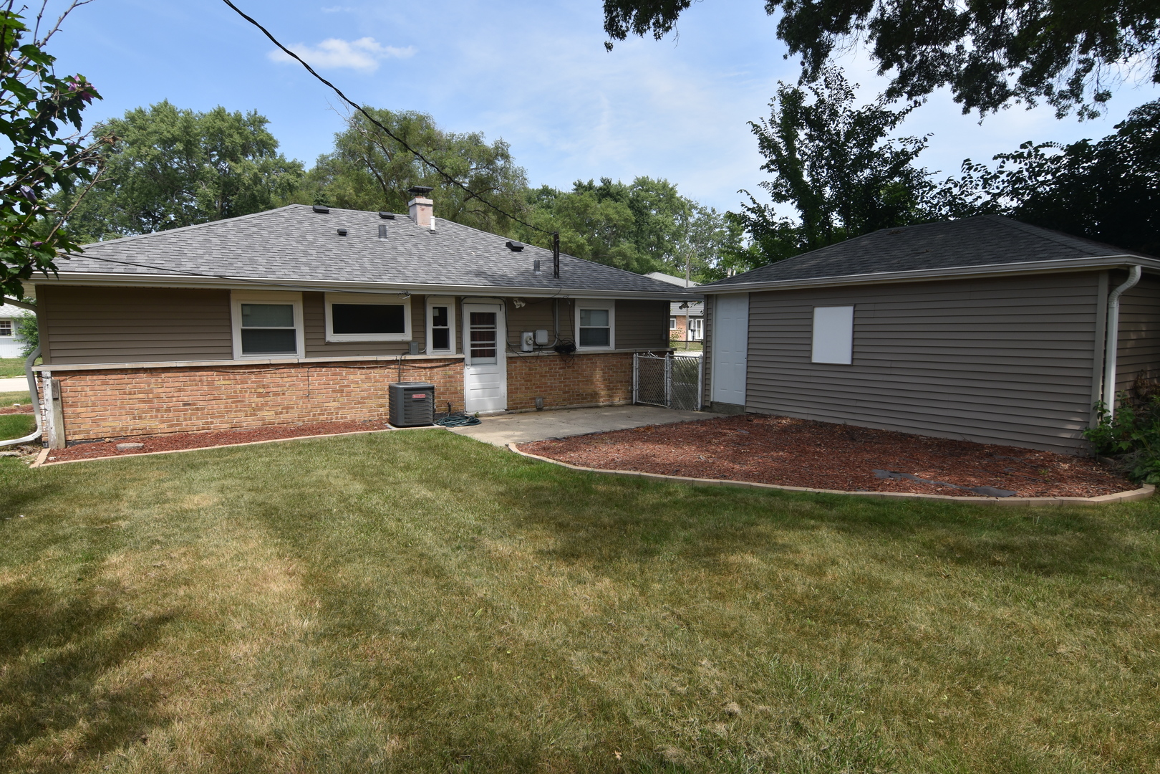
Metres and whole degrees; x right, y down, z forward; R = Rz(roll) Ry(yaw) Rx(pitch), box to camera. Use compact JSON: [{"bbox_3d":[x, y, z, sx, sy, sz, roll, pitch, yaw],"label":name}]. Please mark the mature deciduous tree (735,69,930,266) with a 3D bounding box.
[{"bbox_3d":[7.698,-4.878,18.949,5.800,9.500,5.500,-3,6,-29],"label":"mature deciduous tree"}]

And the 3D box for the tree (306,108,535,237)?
[{"bbox_3d":[-11.318,-10.750,42.795,15.000,16.800,13.500,-3,6,-29],"label":"tree"}]

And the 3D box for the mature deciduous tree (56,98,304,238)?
[{"bbox_3d":[-25.347,-10.100,39.765,14.500,16.100,13.500,-3,6,-29],"label":"mature deciduous tree"}]

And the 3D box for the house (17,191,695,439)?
[{"bbox_3d":[-4.580,-1.925,14.268,11.800,4.350,8.900,-3,6,-29],"label":"house"}]

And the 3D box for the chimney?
[{"bbox_3d":[-3.645,-4.102,14.093,0.420,0.900,0.660,-3,6,-29],"label":"chimney"}]

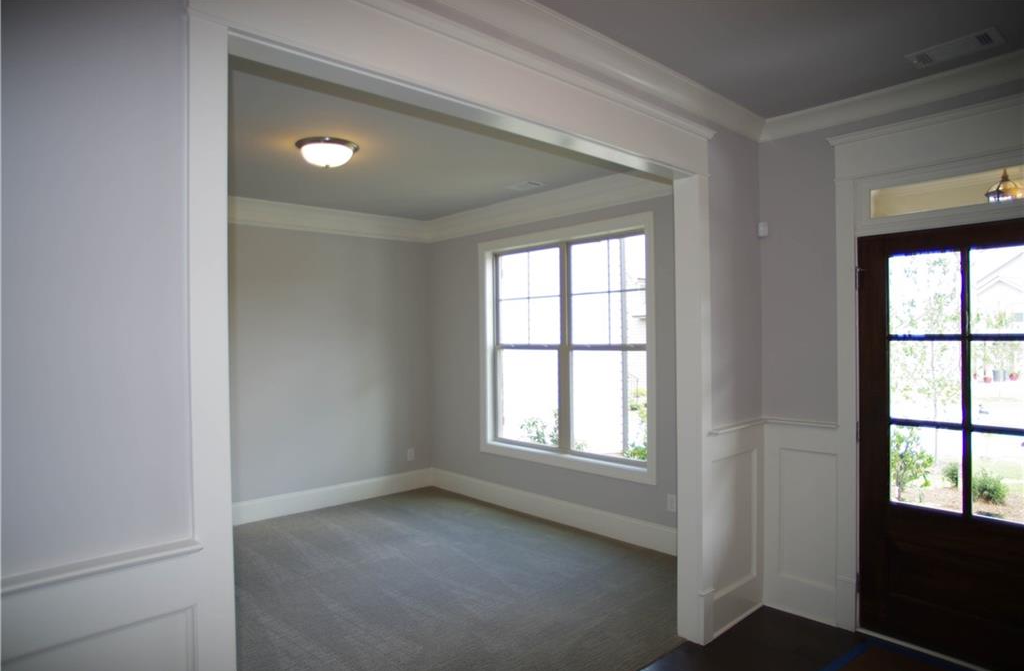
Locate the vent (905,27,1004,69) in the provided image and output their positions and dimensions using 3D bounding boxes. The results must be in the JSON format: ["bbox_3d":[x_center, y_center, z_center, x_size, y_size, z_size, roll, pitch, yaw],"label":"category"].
[{"bbox_3d":[1.853,-1.191,2.497,0.196,0.020,0.303,-1,0,-42],"label":"vent"}]

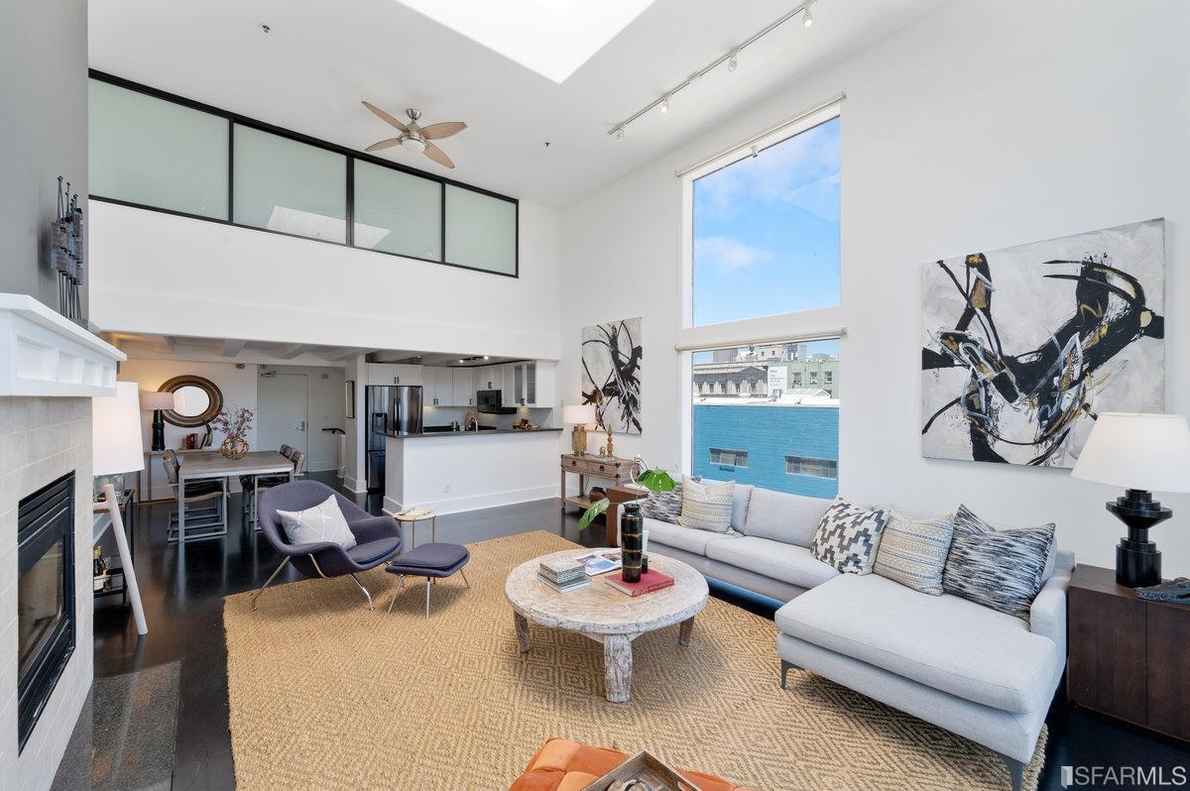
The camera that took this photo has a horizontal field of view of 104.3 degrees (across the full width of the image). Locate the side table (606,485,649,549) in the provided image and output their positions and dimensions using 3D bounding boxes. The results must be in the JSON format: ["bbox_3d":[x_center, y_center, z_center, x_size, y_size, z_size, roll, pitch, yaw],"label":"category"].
[{"bbox_3d":[0.479,1.307,4.910,0.540,0.600,0.460,0,0,-39],"label":"side table"}]

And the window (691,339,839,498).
[{"bbox_3d":[1.654,0.282,4.790,0.130,1.600,1.660,0,0,-40],"label":"window"}]

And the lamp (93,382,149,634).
[{"bbox_3d":[-3.262,0.754,3.009,0.490,1.700,0.490,0,0,-40],"label":"lamp"}]

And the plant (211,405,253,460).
[{"bbox_3d":[-4.630,0.470,5.900,0.430,0.715,0.420,0,0,-38],"label":"plant"}]

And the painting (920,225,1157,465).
[{"bbox_3d":[2.936,-0.276,3.152,0.050,1.510,1.200,0,0,-40],"label":"painting"}]

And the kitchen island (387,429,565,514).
[{"bbox_3d":[-1.851,1.064,6.964,2.500,1.100,0.980,0,0,-40],"label":"kitchen island"}]

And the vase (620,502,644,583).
[{"bbox_3d":[0.233,0.918,2.895,0.137,0.466,0.137,0,0,0],"label":"vase"}]

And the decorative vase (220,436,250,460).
[{"bbox_3d":[-4.600,0.682,5.900,0.285,0.285,0.285,0,0,-38],"label":"decorative vase"}]

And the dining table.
[{"bbox_3d":[-4.657,1.217,6.003,1.050,0.775,1.740,0,0,-40],"label":"dining table"}]

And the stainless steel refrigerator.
[{"bbox_3d":[-3.667,0.720,8.277,0.910,1.770,0.750,0,0,-39],"label":"stainless steel refrigerator"}]

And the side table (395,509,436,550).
[{"bbox_3d":[-1.677,1.361,4.301,0.390,0.505,0.390,0,0,-40],"label":"side table"}]

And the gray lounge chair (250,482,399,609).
[{"bbox_3d":[-2.035,1.145,3.650,0.910,0.910,0.930,0,0,16],"label":"gray lounge chair"}]

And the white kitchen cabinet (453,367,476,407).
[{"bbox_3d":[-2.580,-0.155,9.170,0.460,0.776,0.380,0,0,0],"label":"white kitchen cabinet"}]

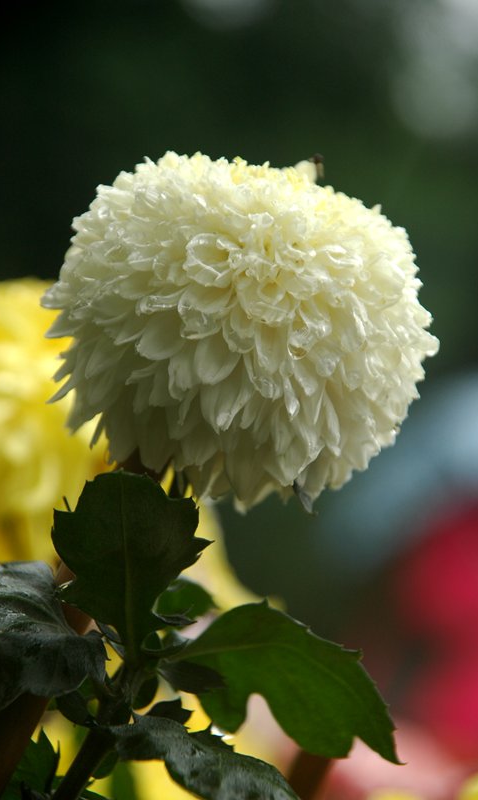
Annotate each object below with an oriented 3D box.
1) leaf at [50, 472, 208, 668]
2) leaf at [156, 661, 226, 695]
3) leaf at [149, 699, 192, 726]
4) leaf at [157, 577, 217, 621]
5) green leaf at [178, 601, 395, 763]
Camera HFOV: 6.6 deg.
[{"bbox_3d":[-0.035,0.053,1.320,0.050,0.062,0.018,0,3,0],"label":"leaf"},{"bbox_3d":[-0.015,0.089,1.325,0.022,0.011,0.010,11,6,0],"label":"leaf"},{"bbox_3d":[-0.022,0.100,1.330,0.015,0.009,0.007,0,3,0],"label":"leaf"},{"bbox_3d":[-0.018,0.064,1.330,0.020,0.014,0.013,0,3,0],"label":"leaf"},{"bbox_3d":[0.015,0.090,1.330,0.084,0.045,0.030,21,3,-5],"label":"green leaf"}]

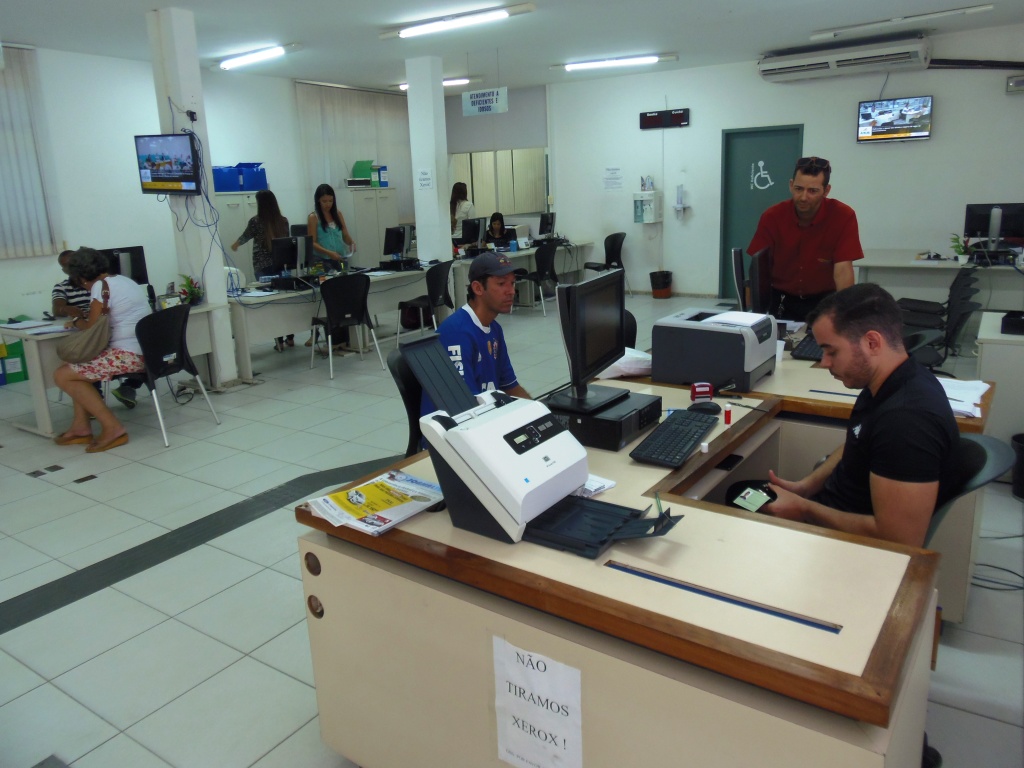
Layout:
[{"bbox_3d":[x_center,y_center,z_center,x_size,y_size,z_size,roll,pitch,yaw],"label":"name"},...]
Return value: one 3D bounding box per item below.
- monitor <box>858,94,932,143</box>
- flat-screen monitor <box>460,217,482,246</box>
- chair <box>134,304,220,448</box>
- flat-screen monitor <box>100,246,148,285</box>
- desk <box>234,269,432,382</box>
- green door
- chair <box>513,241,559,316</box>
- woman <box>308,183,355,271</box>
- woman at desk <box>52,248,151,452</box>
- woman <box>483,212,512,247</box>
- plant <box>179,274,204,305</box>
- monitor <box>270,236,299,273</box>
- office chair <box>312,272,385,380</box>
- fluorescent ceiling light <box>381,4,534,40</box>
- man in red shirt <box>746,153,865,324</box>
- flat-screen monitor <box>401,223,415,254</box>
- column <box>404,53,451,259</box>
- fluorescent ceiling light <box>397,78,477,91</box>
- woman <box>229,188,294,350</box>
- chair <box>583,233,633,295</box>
[{"bbox_3d":[4.287,-2.963,7.948,0.730,0.445,0.070,8,18,32],"label":"monitor"},{"bbox_3d":[-0.408,-1.834,8.650,0.170,0.360,0.460,8,18,32],"label":"flat-screen monitor"},{"bbox_3d":[-2.359,-0.075,4.692,0.550,0.840,0.510,3,16,19],"label":"chair"},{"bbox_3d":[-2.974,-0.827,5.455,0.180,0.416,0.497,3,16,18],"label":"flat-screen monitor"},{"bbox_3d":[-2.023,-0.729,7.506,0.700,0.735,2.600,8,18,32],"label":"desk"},{"bbox_3d":[3.201,-2.175,9.222,0.964,2.192,0.095,8,18,32],"label":"green door"},{"bbox_3d":[0.291,-1.327,8.922,0.550,0.860,0.500,8,18,32],"label":"chair"},{"bbox_3d":[-1.952,-1.278,7.720,0.460,1.660,0.380,-15,20,-40],"label":"woman"},{"bbox_3d":[-2.672,-0.247,4.616,0.680,1.230,0.480,1,15,9],"label":"woman at desk"},{"bbox_3d":[-0.195,-1.950,10.796,0.500,1.260,0.700,-2,15,-3],"label":"woman"},{"bbox_3d":[-2.479,-0.724,5.500,0.200,0.230,0.200,-5,15,-11],"label":"plant"},{"bbox_3d":[-1.905,-1.135,6.320,0.170,0.360,0.460,8,18,32],"label":"monitor"},{"bbox_3d":[-1.492,-0.536,6.275,0.510,0.840,0.550,-12,18,-32],"label":"office chair"},{"bbox_3d":[-0.501,-3.037,5.996,1.600,0.100,0.130,8,18,32],"label":"fluorescent ceiling light"},{"bbox_3d":[1.448,-0.296,3.581,0.560,1.640,0.450,7,17,29],"label":"man in red shirt"},{"bbox_3d":[-1.154,-1.505,7.550,0.170,0.360,0.460,8,18,32],"label":"flat-screen monitor"},{"bbox_3d":[-0.914,-2.136,8.148,0.340,2.900,0.200,8,18,32],"label":"column"},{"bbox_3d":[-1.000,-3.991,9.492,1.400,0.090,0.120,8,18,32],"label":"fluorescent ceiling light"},{"bbox_3d":[-2.617,-1.184,7.457,0.580,1.640,0.420,-12,18,-36],"label":"woman"},{"bbox_3d":[1.327,-1.675,9.975,0.550,0.840,0.510,-9,17,-24],"label":"chair"}]

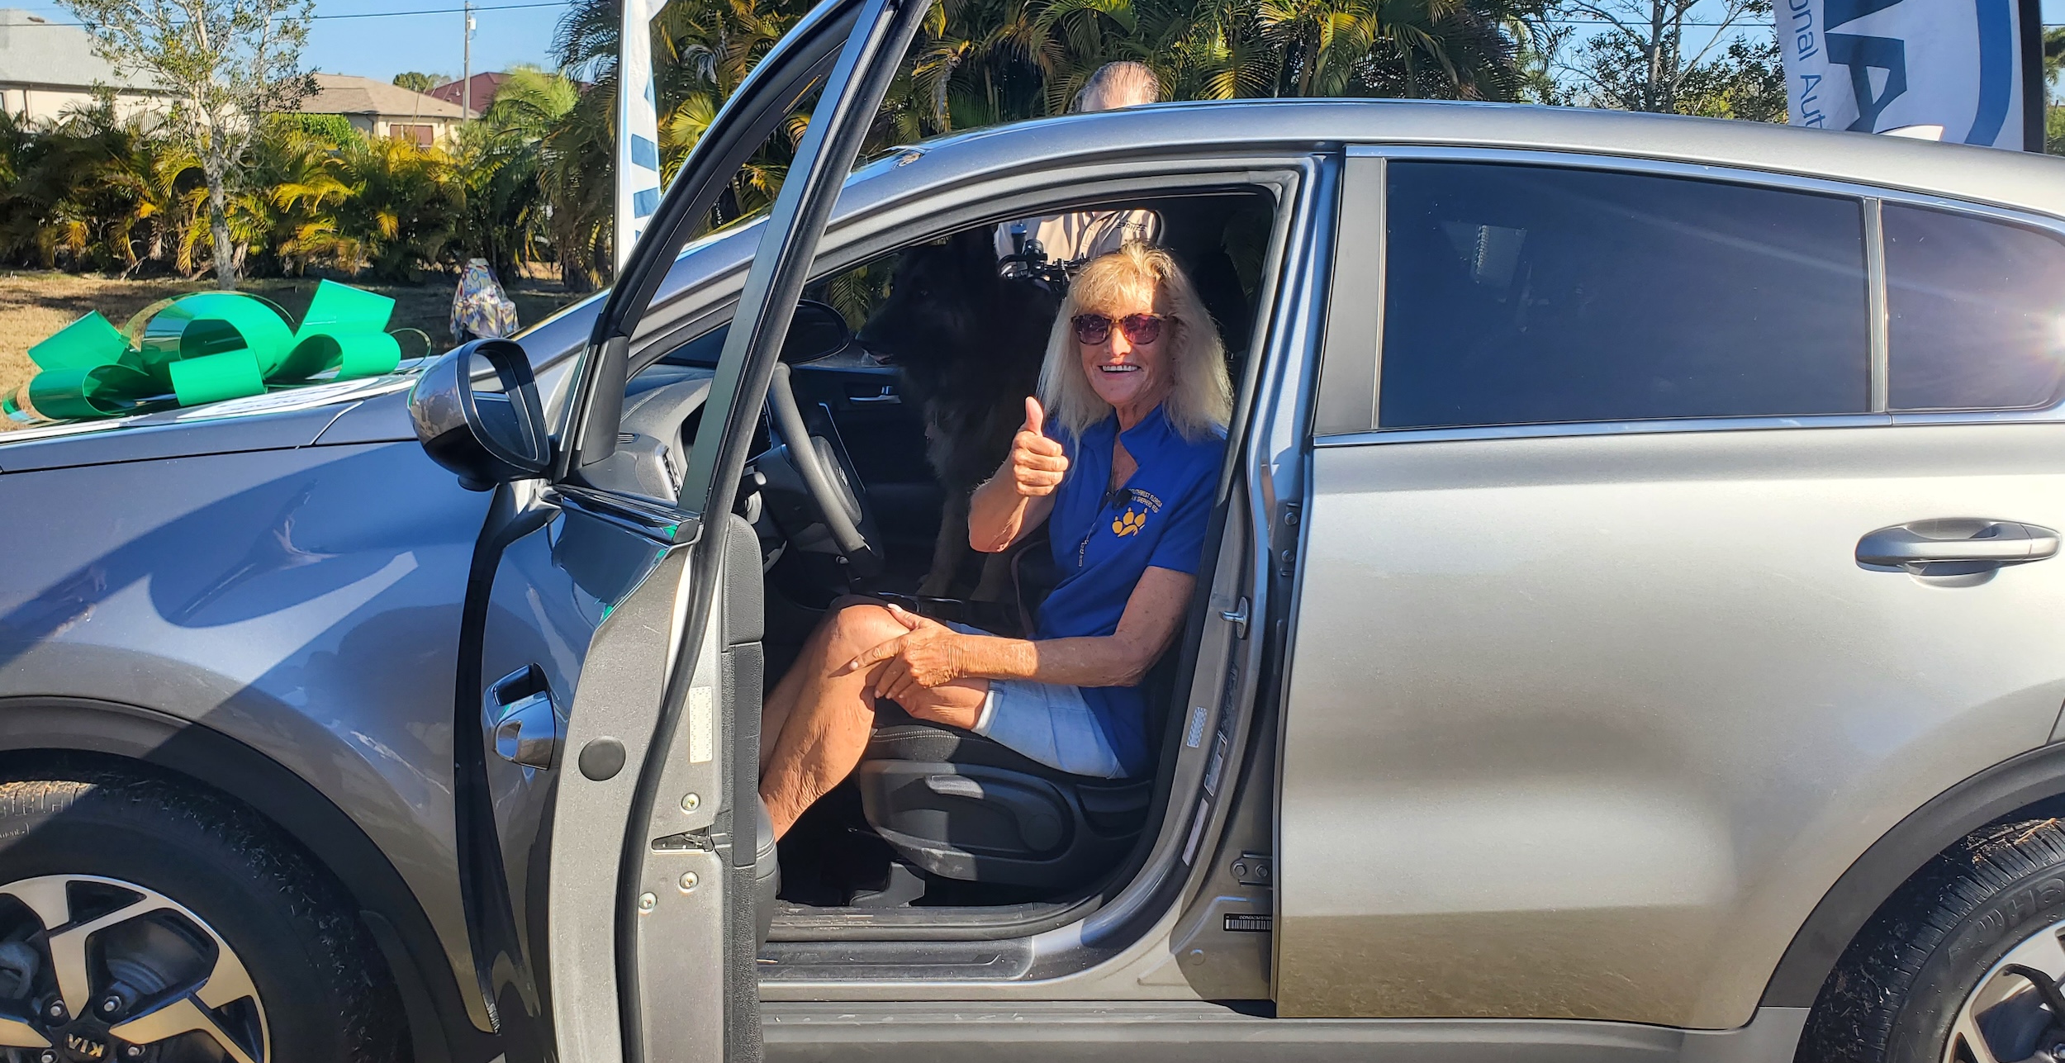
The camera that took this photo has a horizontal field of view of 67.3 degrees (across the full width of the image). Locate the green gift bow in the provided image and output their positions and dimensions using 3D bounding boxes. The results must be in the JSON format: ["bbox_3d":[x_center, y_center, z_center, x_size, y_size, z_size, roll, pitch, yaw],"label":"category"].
[{"bbox_3d":[-1.347,-0.301,2.610,0.620,0.220,0.610,-3,10,-2],"label":"green gift bow"}]

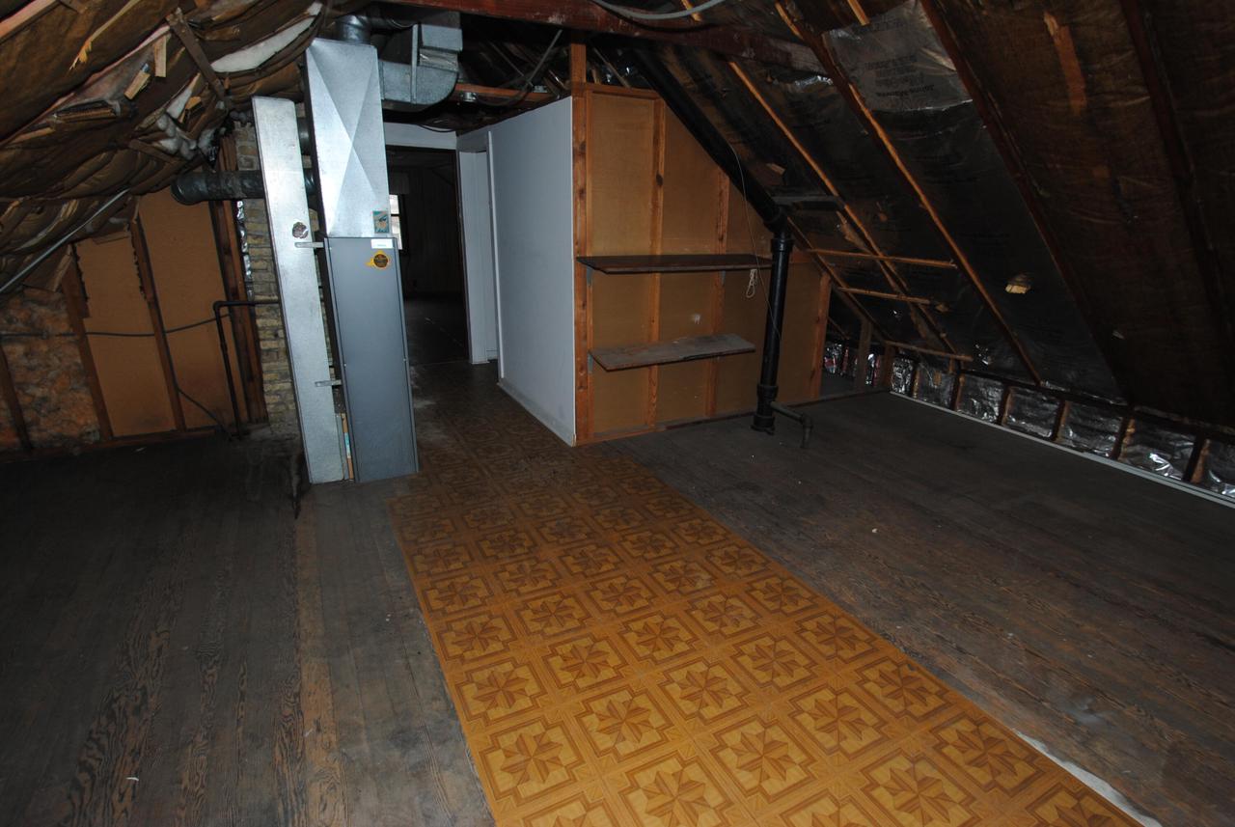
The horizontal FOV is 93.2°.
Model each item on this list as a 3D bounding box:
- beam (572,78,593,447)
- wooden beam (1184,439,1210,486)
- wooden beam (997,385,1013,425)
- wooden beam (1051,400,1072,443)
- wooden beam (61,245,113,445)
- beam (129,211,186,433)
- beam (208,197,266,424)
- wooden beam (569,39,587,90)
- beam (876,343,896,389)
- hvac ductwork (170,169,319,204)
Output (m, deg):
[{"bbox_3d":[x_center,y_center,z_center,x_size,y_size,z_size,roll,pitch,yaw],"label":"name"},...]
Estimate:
[{"bbox_3d":[-0.234,-0.897,3.874,0.119,2.259,0.081,-7,20,-27],"label":"beam"},{"bbox_3d":[3.852,0.309,3.877,0.075,0.300,0.059,-7,20,-27],"label":"wooden beam"},{"bbox_3d":[3.315,-0.074,4.981,0.075,0.331,0.056,-7,20,-27],"label":"wooden beam"},{"bbox_3d":[3.503,0.054,4.597,0.075,0.331,0.056,-7,20,-27],"label":"wooden beam"},{"bbox_3d":[-3.280,-0.409,3.626,0.053,1.186,0.084,-7,20,-27],"label":"wooden beam"},{"bbox_3d":[-2.946,-0.560,3.763,0.053,1.392,0.084,-7,20,-27],"label":"beam"},{"bbox_3d":[-2.547,-0.660,3.952,0.115,1.513,0.094,-7,20,-27],"label":"beam"},{"bbox_3d":[-0.240,-2.079,3.489,0.094,0.250,0.056,-7,20,-27],"label":"wooden beam"},{"bbox_3d":[2.771,-0.486,5.992,0.072,0.452,0.069,-7,20,-27],"label":"beam"},{"bbox_3d":[-2.205,-1.358,3.492,0.736,0.168,0.181,-7,20,-27],"label":"hvac ductwork"}]

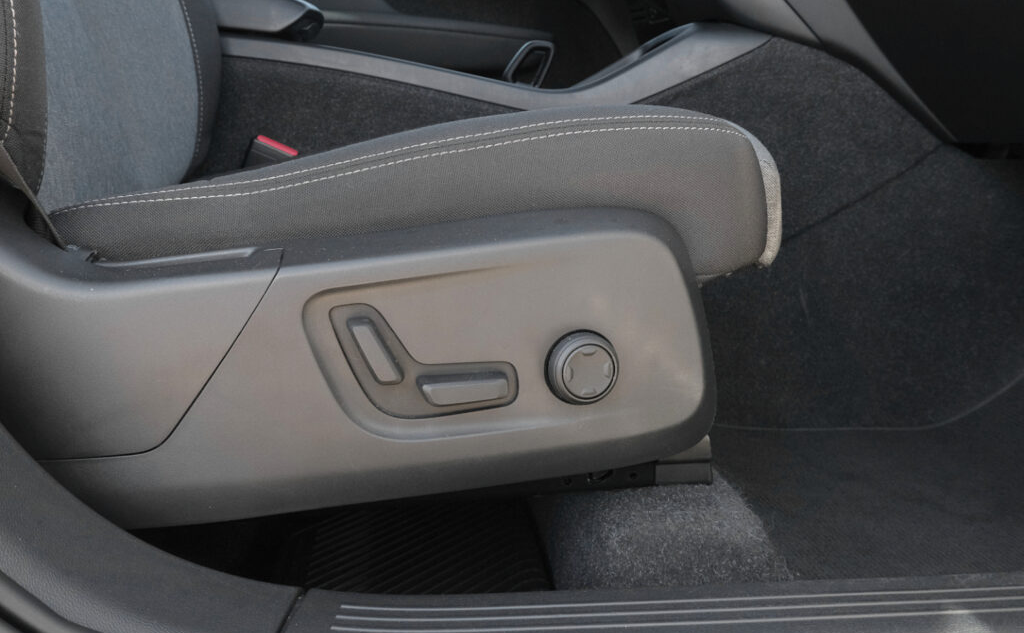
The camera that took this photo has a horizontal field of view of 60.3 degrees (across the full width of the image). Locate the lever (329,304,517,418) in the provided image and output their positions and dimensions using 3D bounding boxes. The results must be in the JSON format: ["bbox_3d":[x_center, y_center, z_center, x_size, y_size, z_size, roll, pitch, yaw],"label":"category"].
[{"bbox_3d":[-0.057,0.029,0.565,0.119,0.068,0.019,-4,17,-4],"label":"lever"}]

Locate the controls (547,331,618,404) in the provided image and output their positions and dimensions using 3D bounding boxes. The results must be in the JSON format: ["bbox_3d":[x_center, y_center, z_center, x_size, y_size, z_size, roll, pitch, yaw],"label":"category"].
[{"bbox_3d":[0.046,0.033,0.570,0.043,0.043,0.020,-4,17,-11],"label":"controls"}]

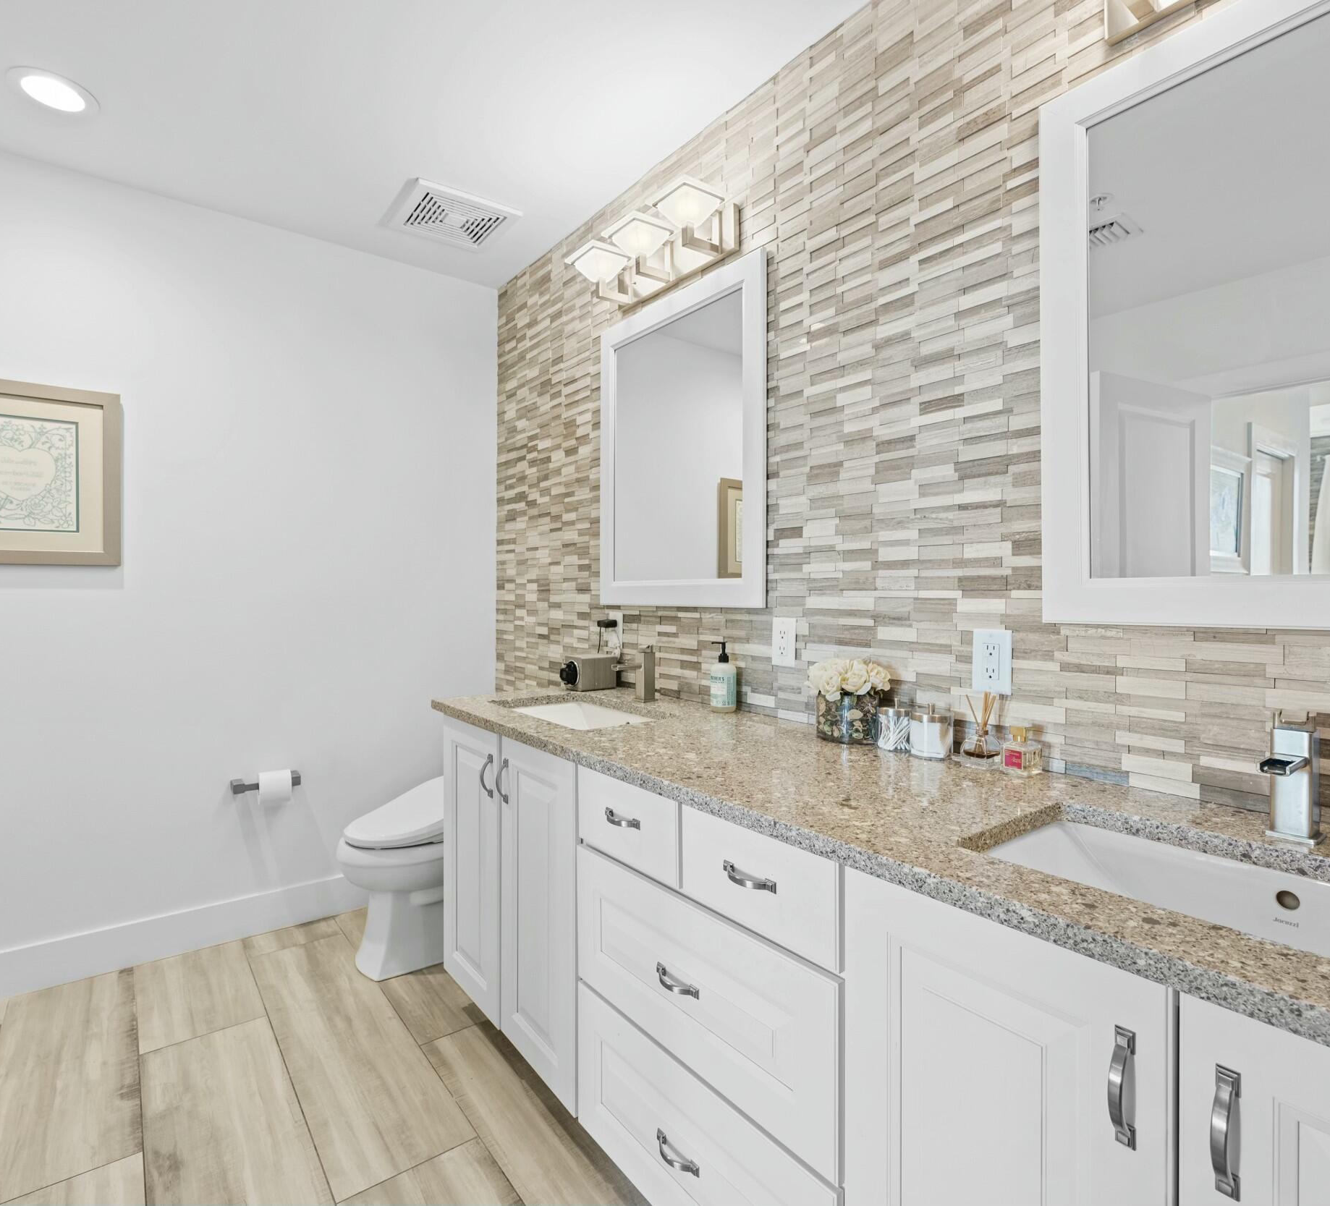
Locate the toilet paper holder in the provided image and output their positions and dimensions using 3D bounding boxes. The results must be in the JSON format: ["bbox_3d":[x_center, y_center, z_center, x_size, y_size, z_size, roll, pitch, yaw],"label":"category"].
[{"bbox_3d":[-1.354,0.615,2.391,0.205,0.040,0.075,0,1,-38],"label":"toilet paper holder"}]

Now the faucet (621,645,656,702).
[{"bbox_3d":[-0.088,0.208,2.004,0.150,0.158,0.052,0,1,-38],"label":"faucet"}]

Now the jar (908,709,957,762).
[{"bbox_3d":[0.504,0.241,1.329,0.083,0.097,0.083,0,1,0],"label":"jar"}]

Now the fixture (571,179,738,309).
[{"bbox_3d":[-0.057,-0.977,1.986,0.180,0.132,0.575,0,1,-38],"label":"fixture"}]

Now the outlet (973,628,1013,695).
[{"bbox_3d":[0.600,0.108,1.289,0.010,0.116,0.071,0,1,-38],"label":"outlet"}]

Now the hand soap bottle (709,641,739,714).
[{"bbox_3d":[0.153,0.190,1.827,0.063,0.185,0.069,1,1,45],"label":"hand soap bottle"}]

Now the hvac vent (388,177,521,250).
[{"bbox_3d":[-0.722,-1.284,2.357,0.337,0.025,0.345,0,1,-38],"label":"hvac vent"}]

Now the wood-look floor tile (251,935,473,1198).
[{"bbox_3d":[-0.887,1.175,1.928,0.284,0.010,1.178,0,1,-38],"label":"wood-look floor tile"}]

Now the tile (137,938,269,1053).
[{"bbox_3d":[-1.408,1.171,2.120,0.296,0.010,0.551,0,1,-38],"label":"tile"}]

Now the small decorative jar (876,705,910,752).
[{"bbox_3d":[0.462,0.251,1.424,0.070,0.090,0.070,0,0,0],"label":"small decorative jar"}]

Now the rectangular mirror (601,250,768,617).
[{"bbox_3d":[0.026,-0.430,2.007,0.030,0.879,0.718,0,1,-38],"label":"rectangular mirror"}]

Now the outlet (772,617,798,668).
[{"bbox_3d":[0.287,0.096,1.691,0.010,0.116,0.071,0,1,-38],"label":"outlet"}]

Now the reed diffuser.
[{"bbox_3d":[0.572,0.225,1.277,0.076,0.132,0.076,0,1,-38],"label":"reed diffuser"}]

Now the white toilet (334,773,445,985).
[{"bbox_3d":[-0.727,0.764,2.390,0.730,0.730,0.400,0,1,-38],"label":"white toilet"}]

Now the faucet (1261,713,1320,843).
[{"bbox_3d":[0.772,0.221,0.874,0.158,0.158,0.052,0,1,-38],"label":"faucet"}]

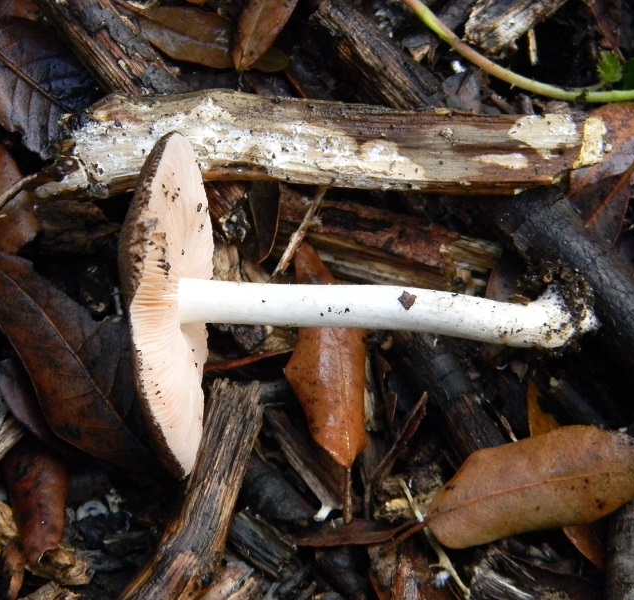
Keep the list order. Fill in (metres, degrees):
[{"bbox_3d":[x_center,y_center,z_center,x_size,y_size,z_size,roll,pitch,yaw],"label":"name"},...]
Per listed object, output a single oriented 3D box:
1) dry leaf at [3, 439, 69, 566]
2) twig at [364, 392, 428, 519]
[{"bbox_3d":[-0.070,0.050,0.476,0.015,0.009,0.033,-6,77,-1],"label":"dry leaf"},{"bbox_3d":[0.019,0.038,0.472,0.006,0.007,0.034,26,79,6],"label":"twig"}]

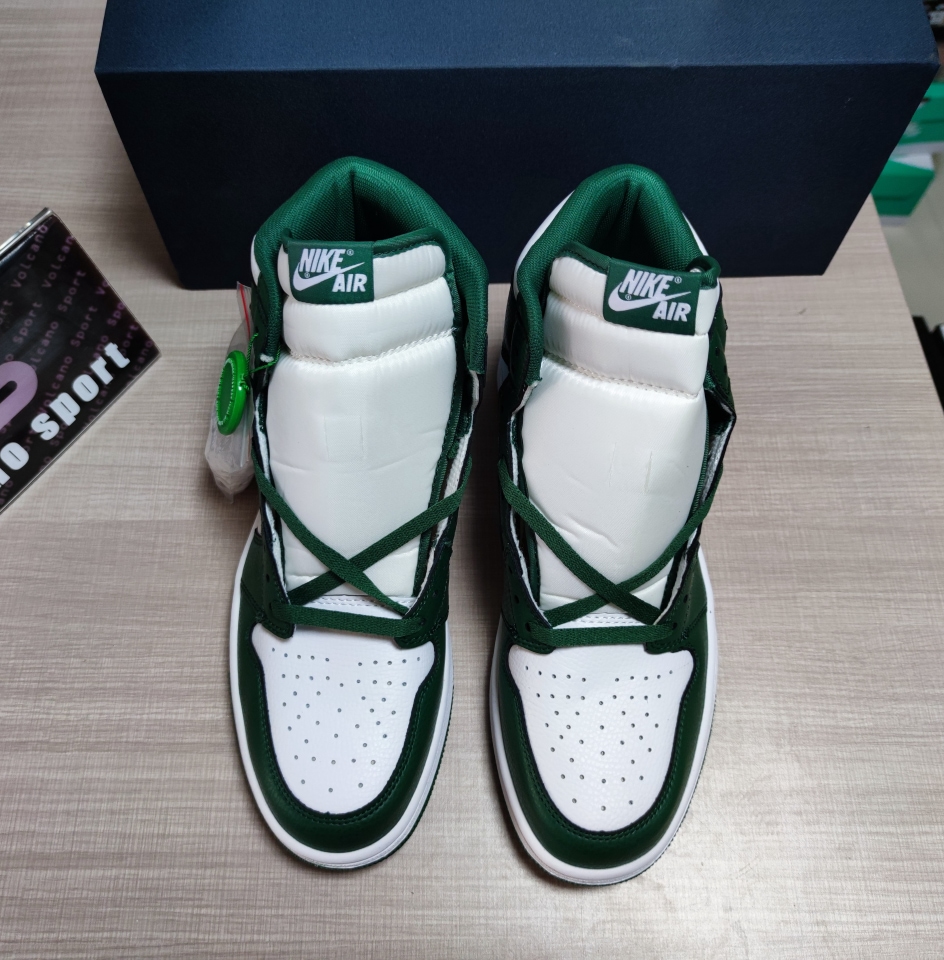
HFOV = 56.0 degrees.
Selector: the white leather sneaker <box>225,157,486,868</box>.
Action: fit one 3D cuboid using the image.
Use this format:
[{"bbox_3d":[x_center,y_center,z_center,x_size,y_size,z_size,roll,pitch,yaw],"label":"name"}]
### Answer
[{"bbox_3d":[-0.054,0.005,0.369,0.109,0.168,0.286,2,66,0],"label":"white leather sneaker"}]

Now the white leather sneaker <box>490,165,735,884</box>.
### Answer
[{"bbox_3d":[0.063,0.011,0.369,0.109,0.168,0.286,1,66,-1],"label":"white leather sneaker"}]

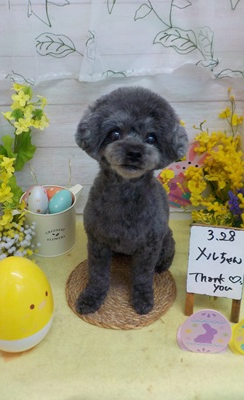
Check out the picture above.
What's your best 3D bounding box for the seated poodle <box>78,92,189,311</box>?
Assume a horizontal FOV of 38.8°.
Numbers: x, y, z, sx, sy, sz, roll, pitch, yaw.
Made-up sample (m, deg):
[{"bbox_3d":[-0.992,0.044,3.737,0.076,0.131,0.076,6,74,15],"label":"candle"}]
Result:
[{"bbox_3d":[0.019,-0.002,0.646,0.189,0.418,0.232,5,31,9],"label":"seated poodle"}]

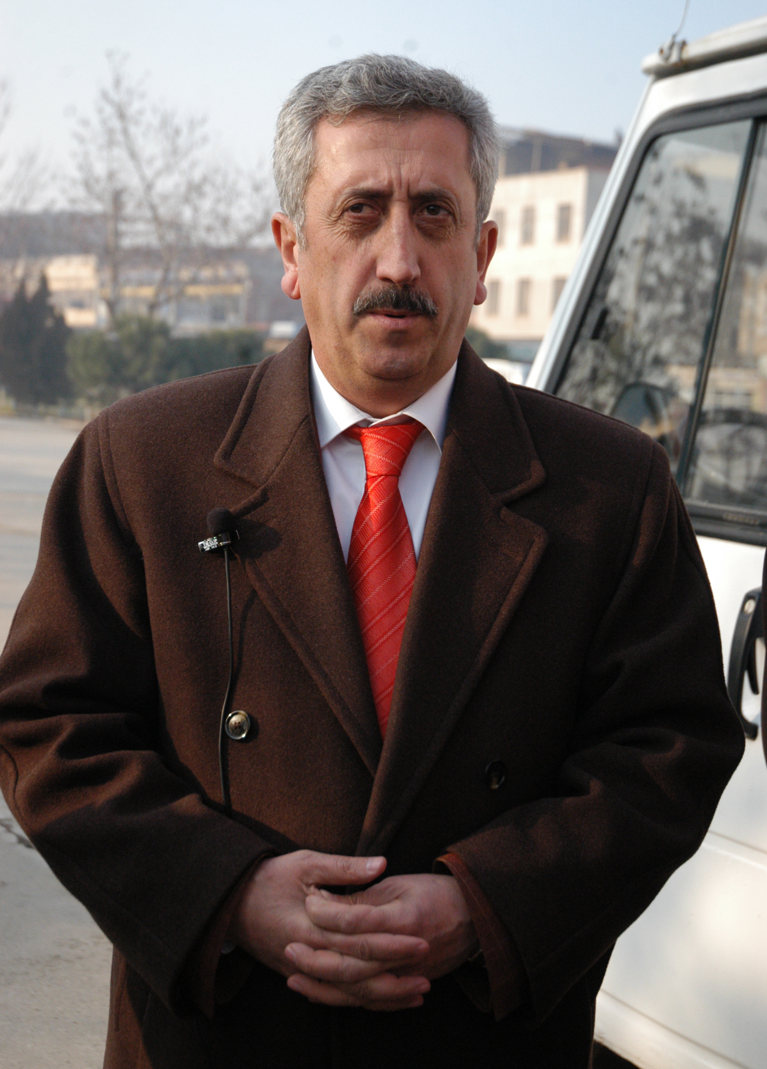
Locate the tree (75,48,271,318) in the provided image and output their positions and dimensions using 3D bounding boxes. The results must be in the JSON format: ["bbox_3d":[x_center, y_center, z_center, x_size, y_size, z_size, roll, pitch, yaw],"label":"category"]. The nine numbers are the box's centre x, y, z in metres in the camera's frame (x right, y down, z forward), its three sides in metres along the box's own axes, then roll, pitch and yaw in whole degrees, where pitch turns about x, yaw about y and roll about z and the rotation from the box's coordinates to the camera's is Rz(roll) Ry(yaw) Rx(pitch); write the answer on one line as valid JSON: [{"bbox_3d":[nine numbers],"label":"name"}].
[{"bbox_3d":[-5.803,-8.630,50.000,5.600,9.100,5.400,3,6,0],"label":"tree"}]

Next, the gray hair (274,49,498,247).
[{"bbox_3d":[0.002,-0.313,1.550,0.187,0.185,0.200,3,6,-3],"label":"gray hair"}]

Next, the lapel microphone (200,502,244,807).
[{"bbox_3d":[-0.131,0.102,1.477,0.036,0.244,0.034,3,6,0],"label":"lapel microphone"}]

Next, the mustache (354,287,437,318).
[{"bbox_3d":[0.010,-0.184,1.448,0.066,0.027,0.029,3,6,-4],"label":"mustache"}]

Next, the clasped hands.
[{"bbox_3d":[-0.024,0.312,1.438,0.195,0.117,0.098,3,6,-1],"label":"clasped hands"}]

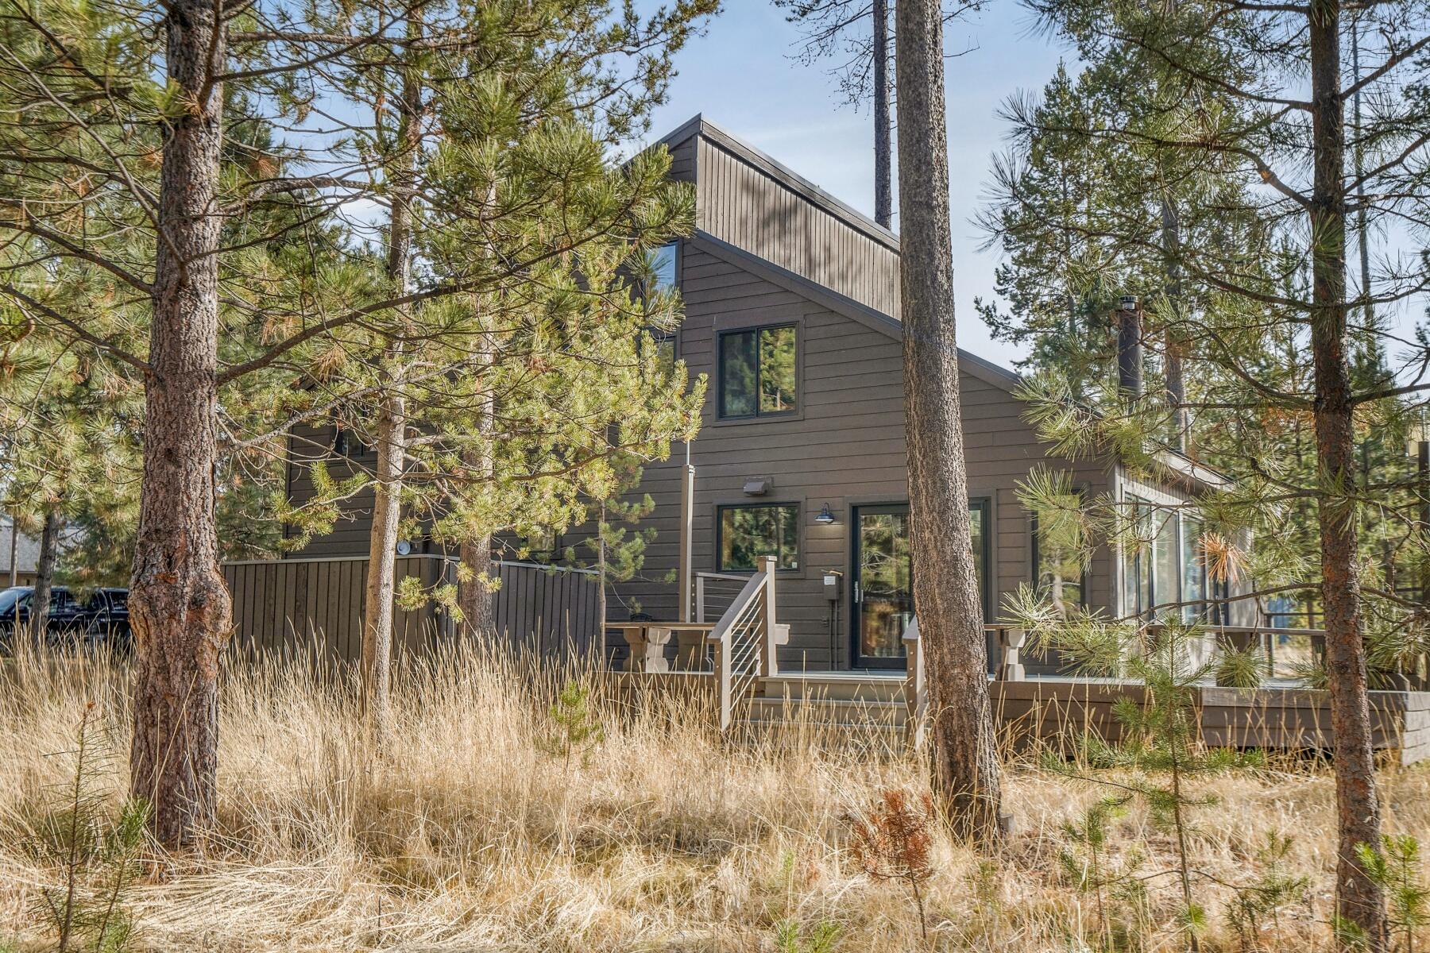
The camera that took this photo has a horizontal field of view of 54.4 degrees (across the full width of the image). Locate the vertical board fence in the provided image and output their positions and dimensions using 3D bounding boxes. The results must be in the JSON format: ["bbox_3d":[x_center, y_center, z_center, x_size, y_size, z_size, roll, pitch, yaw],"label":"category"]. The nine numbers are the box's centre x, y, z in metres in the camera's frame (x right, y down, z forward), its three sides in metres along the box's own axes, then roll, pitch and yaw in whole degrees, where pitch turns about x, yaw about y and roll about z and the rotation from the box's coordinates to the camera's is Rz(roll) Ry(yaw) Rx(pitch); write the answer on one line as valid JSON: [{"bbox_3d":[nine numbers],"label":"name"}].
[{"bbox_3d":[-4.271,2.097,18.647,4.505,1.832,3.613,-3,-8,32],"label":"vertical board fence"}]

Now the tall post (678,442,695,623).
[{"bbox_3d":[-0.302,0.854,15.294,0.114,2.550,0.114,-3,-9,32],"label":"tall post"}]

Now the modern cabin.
[{"bbox_3d":[0.686,-0.667,22.159,14.157,7.880,7.277,-3,-8,32],"label":"modern cabin"}]

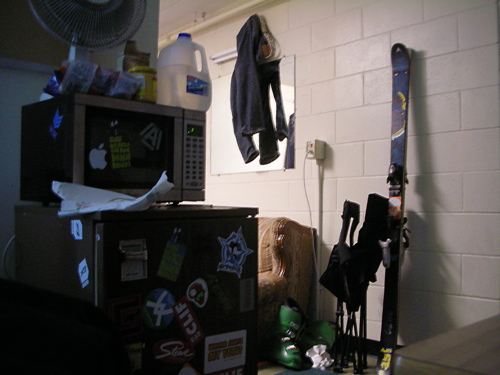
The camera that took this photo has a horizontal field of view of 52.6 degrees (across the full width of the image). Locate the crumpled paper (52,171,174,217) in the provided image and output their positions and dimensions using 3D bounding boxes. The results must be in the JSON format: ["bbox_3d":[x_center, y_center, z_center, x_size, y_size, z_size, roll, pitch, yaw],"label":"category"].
[{"bbox_3d":[-0.326,0.015,1.262,0.140,0.110,0.320,-1,-2,45],"label":"crumpled paper"}]

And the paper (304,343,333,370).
[{"bbox_3d":[0.366,0.873,2.629,0.140,0.120,0.145,-1,-2,44],"label":"paper"}]

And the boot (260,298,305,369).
[{"bbox_3d":[0.192,0.760,2.652,0.310,0.340,0.120,-1,-2,44],"label":"boot"}]

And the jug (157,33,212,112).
[{"bbox_3d":[-0.216,-0.370,1.662,0.152,0.262,0.152,-1,-1,42],"label":"jug"}]

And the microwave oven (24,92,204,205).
[{"bbox_3d":[-0.418,-0.093,1.568,0.327,0.295,0.456,-1,-1,42],"label":"microwave oven"}]

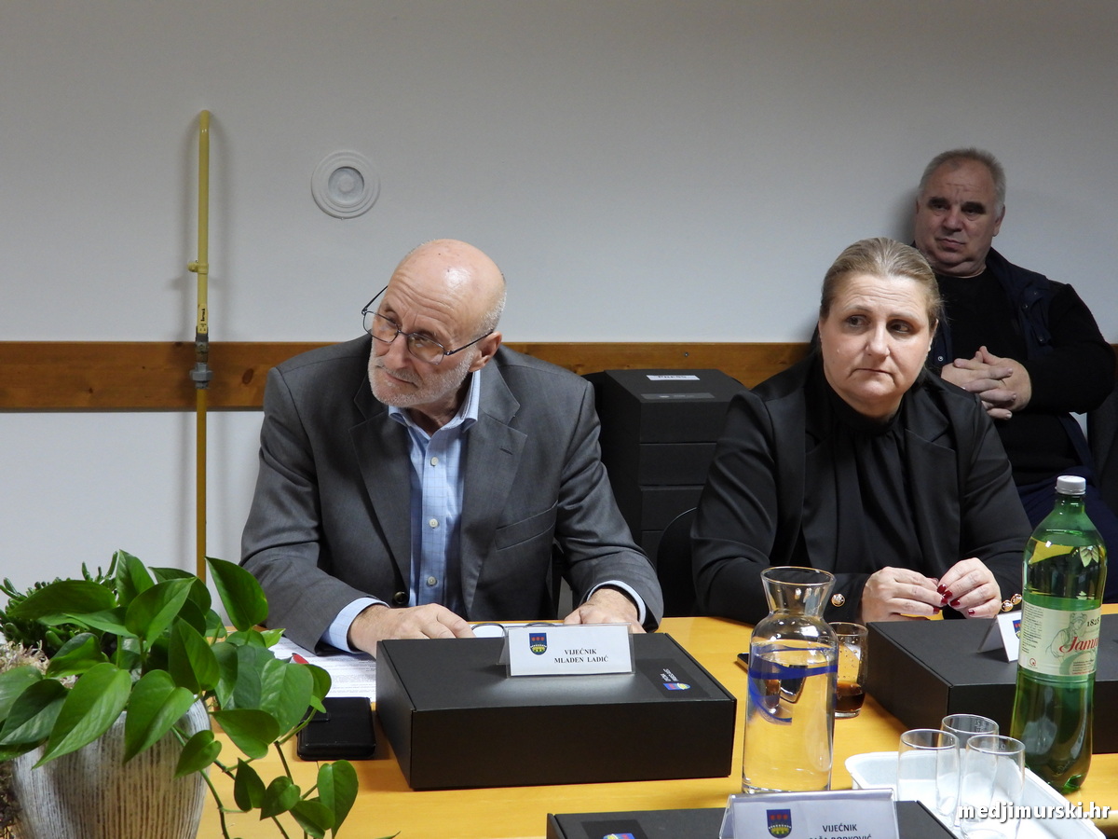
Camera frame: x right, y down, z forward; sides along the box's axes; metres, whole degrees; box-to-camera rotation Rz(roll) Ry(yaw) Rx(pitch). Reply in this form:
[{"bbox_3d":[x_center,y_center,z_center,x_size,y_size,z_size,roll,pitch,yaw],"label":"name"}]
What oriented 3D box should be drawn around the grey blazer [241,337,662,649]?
[{"bbox_3d":[-0.143,0.205,2.733,0.570,0.640,0.530,1,10,-6],"label":"grey blazer"}]

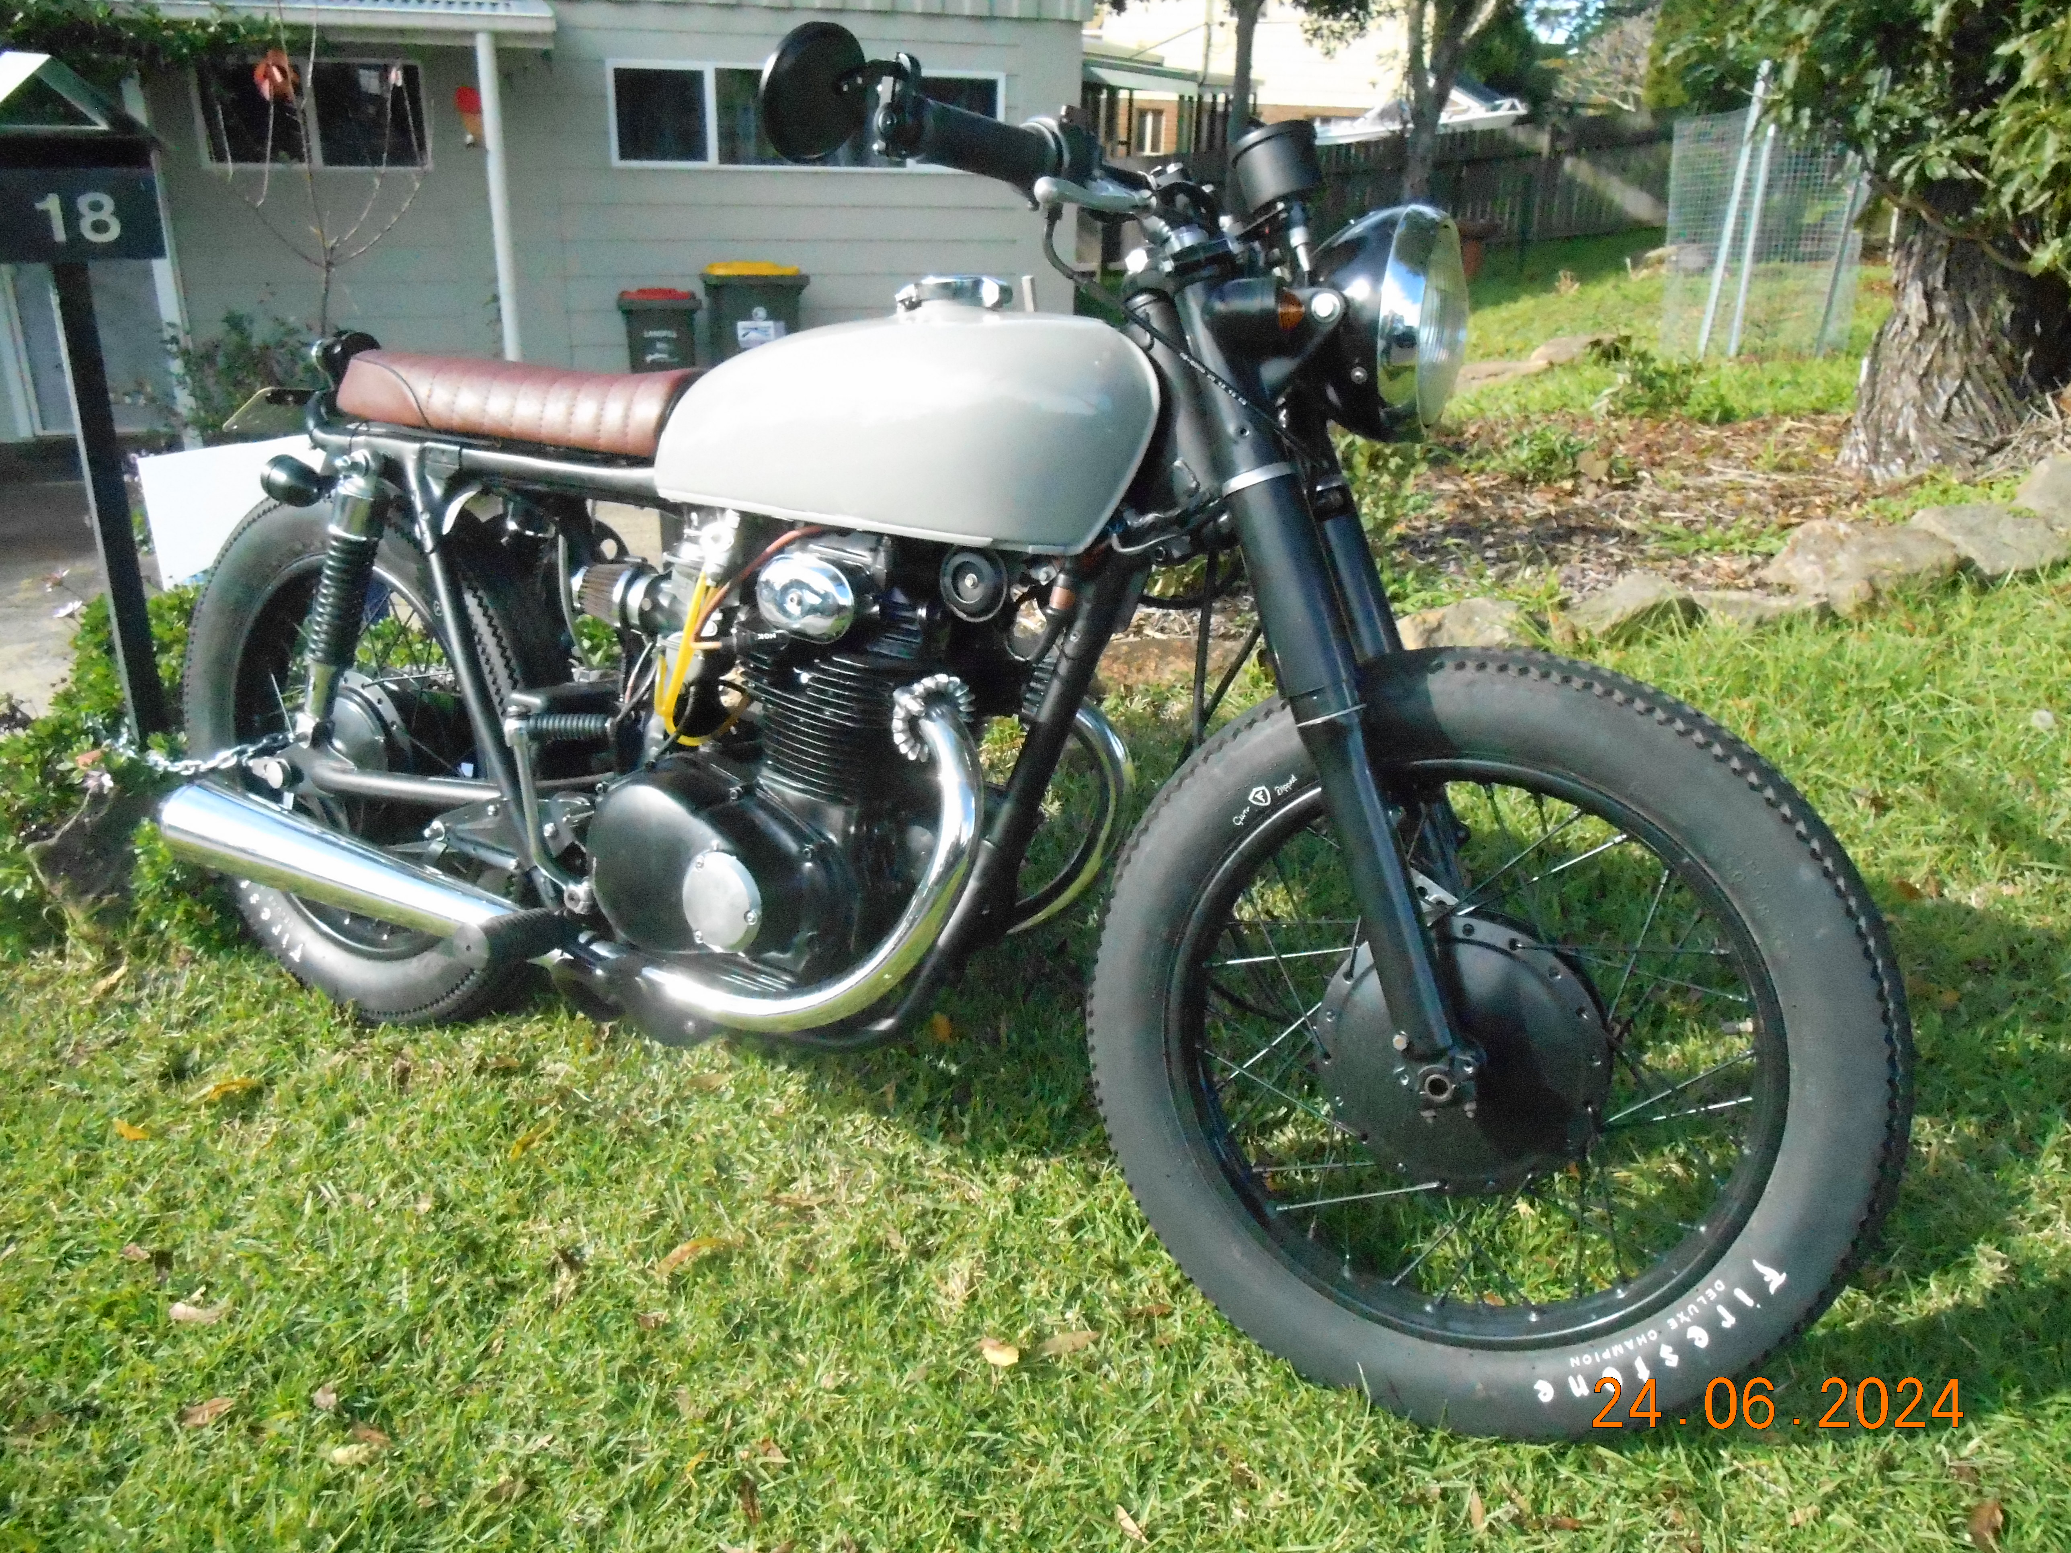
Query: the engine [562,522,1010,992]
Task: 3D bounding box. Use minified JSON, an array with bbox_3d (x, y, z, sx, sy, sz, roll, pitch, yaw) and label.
[{"bbox_3d":[-0.217,-0.030,1.546,0.420,0.475,0.345,12,15,28],"label":"engine"}]

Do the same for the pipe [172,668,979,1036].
[{"bbox_3d":[-0.525,0.018,1.549,1.070,0.370,0.160,12,15,28],"label":"pipe"}]

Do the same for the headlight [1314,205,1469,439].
[{"bbox_3d":[0.268,-0.358,1.219,0.145,0.182,0.182,13,16,23],"label":"headlight"}]

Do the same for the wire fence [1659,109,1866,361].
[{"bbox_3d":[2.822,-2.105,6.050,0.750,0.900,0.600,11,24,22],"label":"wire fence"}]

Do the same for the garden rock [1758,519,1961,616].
[{"bbox_3d":[1.958,-0.504,3.710,0.440,0.190,0.300,-5,23,-16],"label":"garden rock"}]

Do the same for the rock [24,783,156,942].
[{"bbox_3d":[-1.394,0.128,2.300,0.200,0.200,0.180,-12,26,-31],"label":"rock"}]

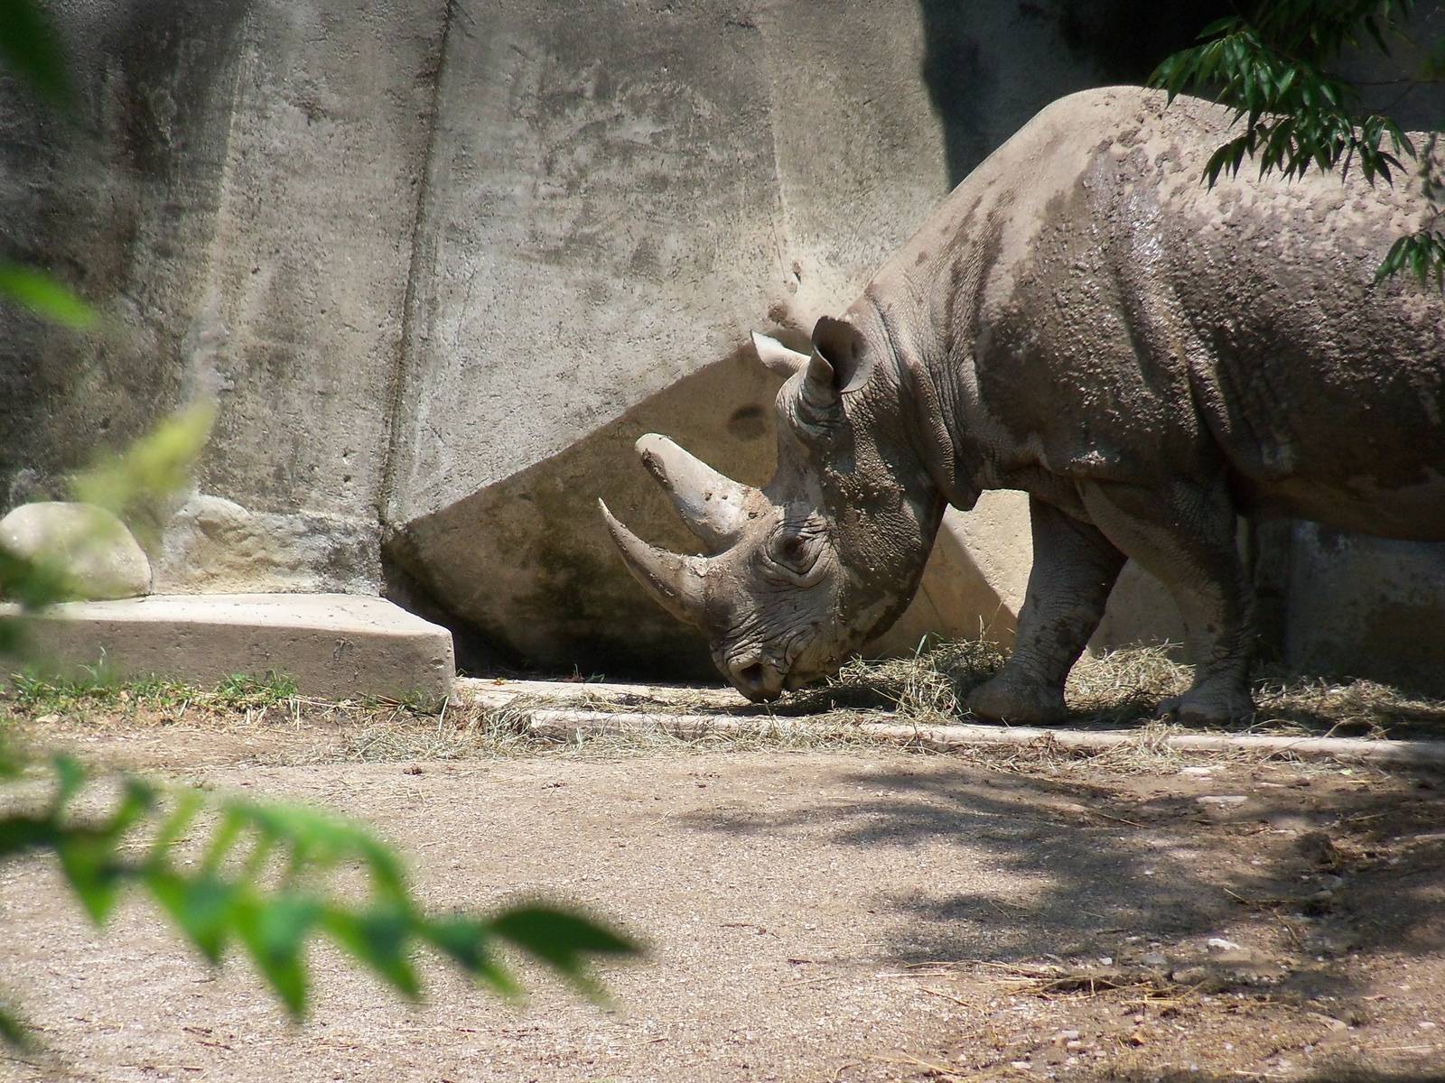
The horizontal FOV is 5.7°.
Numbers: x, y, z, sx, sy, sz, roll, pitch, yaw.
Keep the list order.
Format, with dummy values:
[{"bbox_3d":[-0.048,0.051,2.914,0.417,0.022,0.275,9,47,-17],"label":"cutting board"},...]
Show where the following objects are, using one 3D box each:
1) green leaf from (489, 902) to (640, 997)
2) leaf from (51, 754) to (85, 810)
[{"bbox_3d":[-0.093,0.238,8.500,0.087,0.052,0.045,0,7,0],"label":"green leaf"},{"bbox_3d":[-0.381,0.140,8.500,0.021,0.033,0.025,0,7,0],"label":"leaf"}]

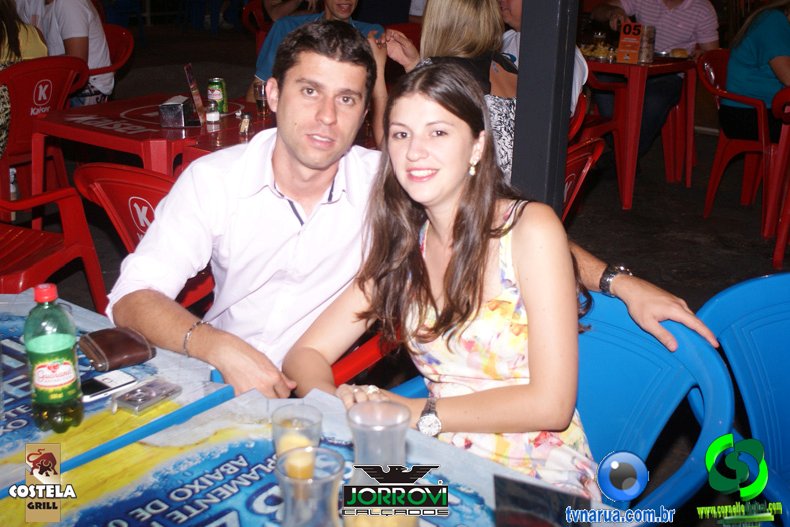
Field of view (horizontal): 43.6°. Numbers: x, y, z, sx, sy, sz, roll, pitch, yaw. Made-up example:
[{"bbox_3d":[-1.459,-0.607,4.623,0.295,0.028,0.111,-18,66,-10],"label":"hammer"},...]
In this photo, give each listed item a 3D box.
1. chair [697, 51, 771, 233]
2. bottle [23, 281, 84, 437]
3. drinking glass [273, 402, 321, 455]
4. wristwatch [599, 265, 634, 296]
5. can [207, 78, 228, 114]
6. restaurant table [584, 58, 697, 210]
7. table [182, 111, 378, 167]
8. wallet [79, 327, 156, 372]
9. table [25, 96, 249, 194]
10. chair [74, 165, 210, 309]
[{"bbox_3d":[1.762,-0.606,4.799,0.560,0.800,0.550,-14,24,-36],"label":"chair"},{"bbox_3d":[-0.462,0.125,1.328,0.068,0.203,0.068,-2,20,-8],"label":"bottle"},{"bbox_3d":[-0.118,0.229,1.216,0.062,0.095,0.062,1,19,0],"label":"drinking glass"},{"bbox_3d":[0.350,0.028,1.560,0.036,0.052,0.060,36,2,31],"label":"wristwatch"},{"bbox_3d":[-0.621,-0.588,3.450,0.066,0.122,0.066,-1,19,-5],"label":"can"},{"bbox_3d":[1.213,-0.770,5.357,0.700,0.720,0.700,-17,26,-41],"label":"restaurant table"},{"bbox_3d":[-0.220,-0.046,3.242,0.700,0.720,0.700,14,23,31],"label":"table"},{"bbox_3d":[-0.447,0.131,1.579,0.098,0.027,0.102,-15,25,-38],"label":"wallet"},{"bbox_3d":[-0.811,-0.193,3.605,0.700,0.720,0.700,14,23,32],"label":"table"},{"bbox_3d":[-0.514,0.067,2.761,0.560,0.800,0.550,13,22,29],"label":"chair"}]

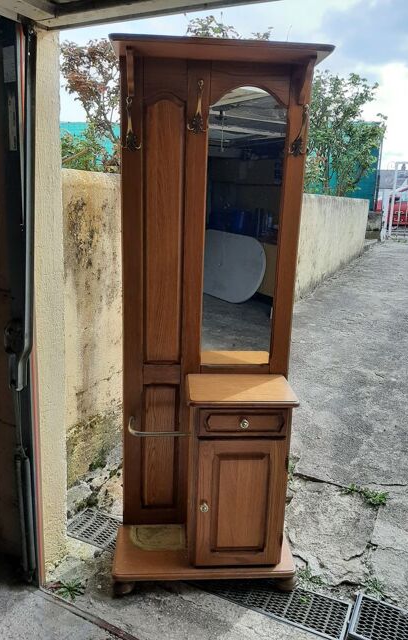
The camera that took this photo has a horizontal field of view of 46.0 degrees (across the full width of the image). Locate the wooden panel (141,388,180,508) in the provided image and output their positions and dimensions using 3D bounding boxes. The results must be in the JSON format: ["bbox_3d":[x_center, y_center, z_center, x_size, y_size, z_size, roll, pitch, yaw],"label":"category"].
[{"bbox_3d":[-0.184,0.534,2.008,0.145,0.569,0.020,1,15,-4],"label":"wooden panel"}]

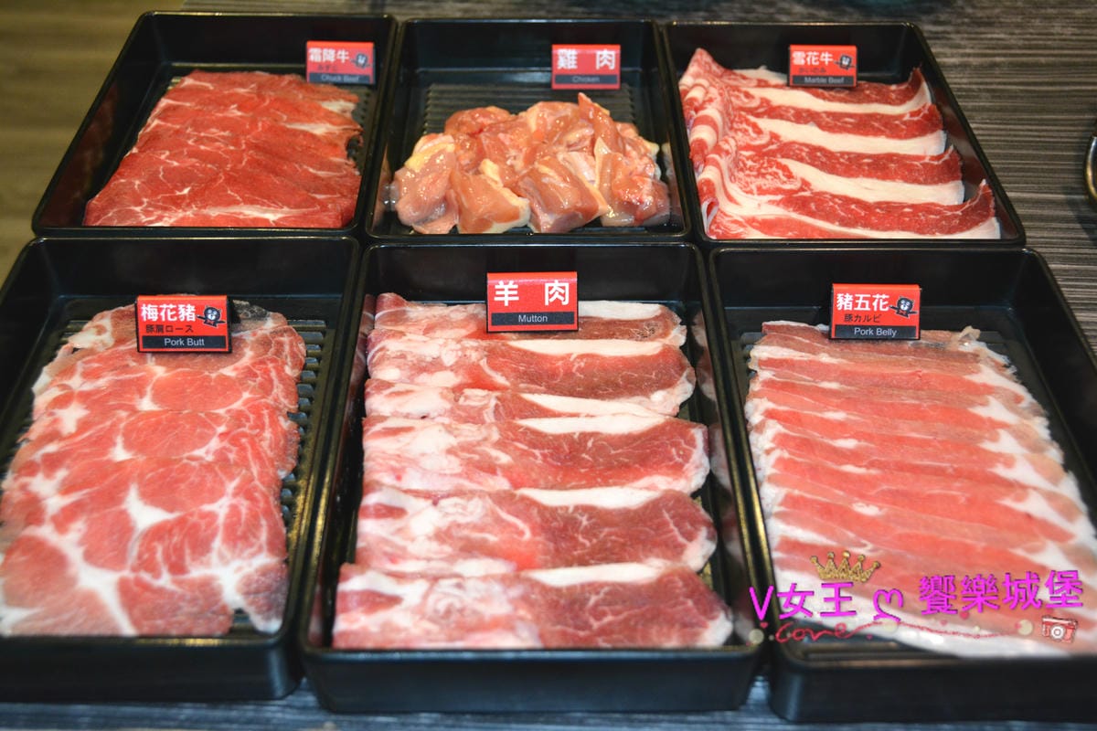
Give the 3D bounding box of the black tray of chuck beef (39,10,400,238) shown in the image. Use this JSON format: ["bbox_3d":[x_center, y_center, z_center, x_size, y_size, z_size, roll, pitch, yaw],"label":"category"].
[{"bbox_3d":[-0.207,-0.151,0.810,0.193,0.051,0.279,0,42,-1],"label":"black tray of chuck beef"}]

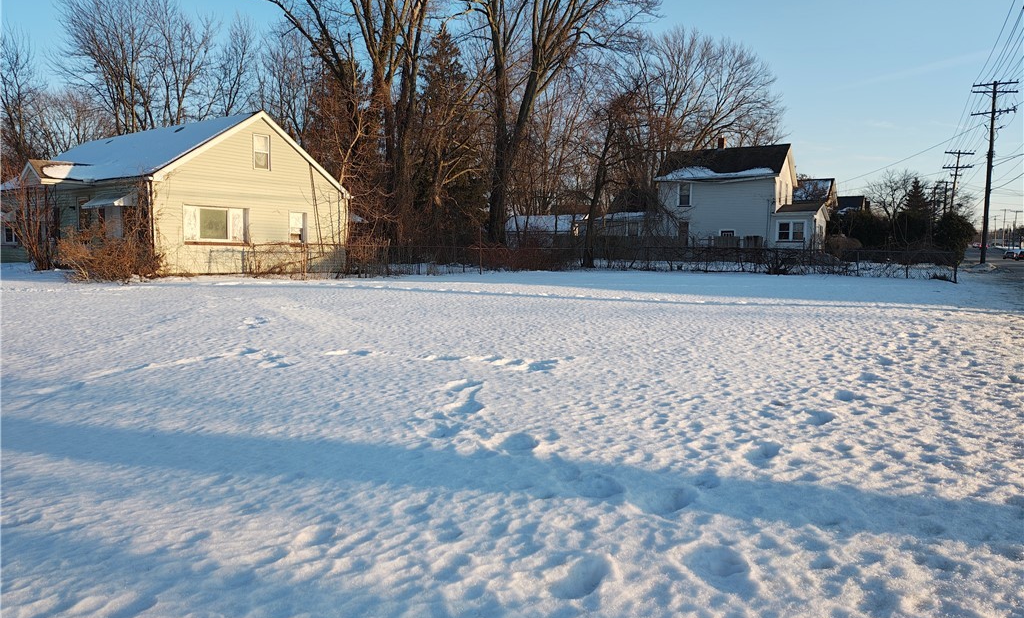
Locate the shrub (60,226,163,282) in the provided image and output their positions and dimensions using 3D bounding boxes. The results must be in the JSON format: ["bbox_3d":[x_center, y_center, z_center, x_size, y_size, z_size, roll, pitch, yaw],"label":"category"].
[{"bbox_3d":[-12.867,-1.763,23.700,3.000,1.680,2.200,4,5,34],"label":"shrub"}]

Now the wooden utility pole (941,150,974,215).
[{"bbox_3d":[44.919,-10.634,75.000,2.600,10.968,0.400,6,5,29],"label":"wooden utility pole"}]

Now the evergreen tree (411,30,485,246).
[{"bbox_3d":[-4.012,-10.233,46.000,4.700,14.484,4.700,1,4,0],"label":"evergreen tree"}]

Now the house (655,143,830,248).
[{"bbox_3d":[15.470,-6.963,49.425,10.564,7.806,5.600,4,5,32],"label":"house"}]

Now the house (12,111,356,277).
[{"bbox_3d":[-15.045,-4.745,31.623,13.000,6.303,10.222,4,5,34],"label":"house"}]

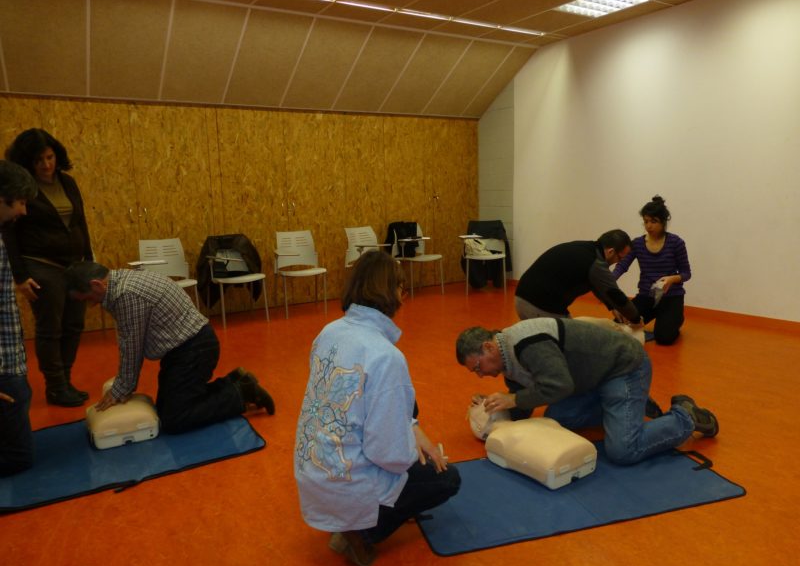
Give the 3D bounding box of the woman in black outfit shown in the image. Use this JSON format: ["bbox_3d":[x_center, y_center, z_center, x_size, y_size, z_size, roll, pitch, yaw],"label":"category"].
[{"bbox_3d":[-2.143,-0.075,3.398,0.350,1.680,0.490,3,11,25],"label":"woman in black outfit"}]

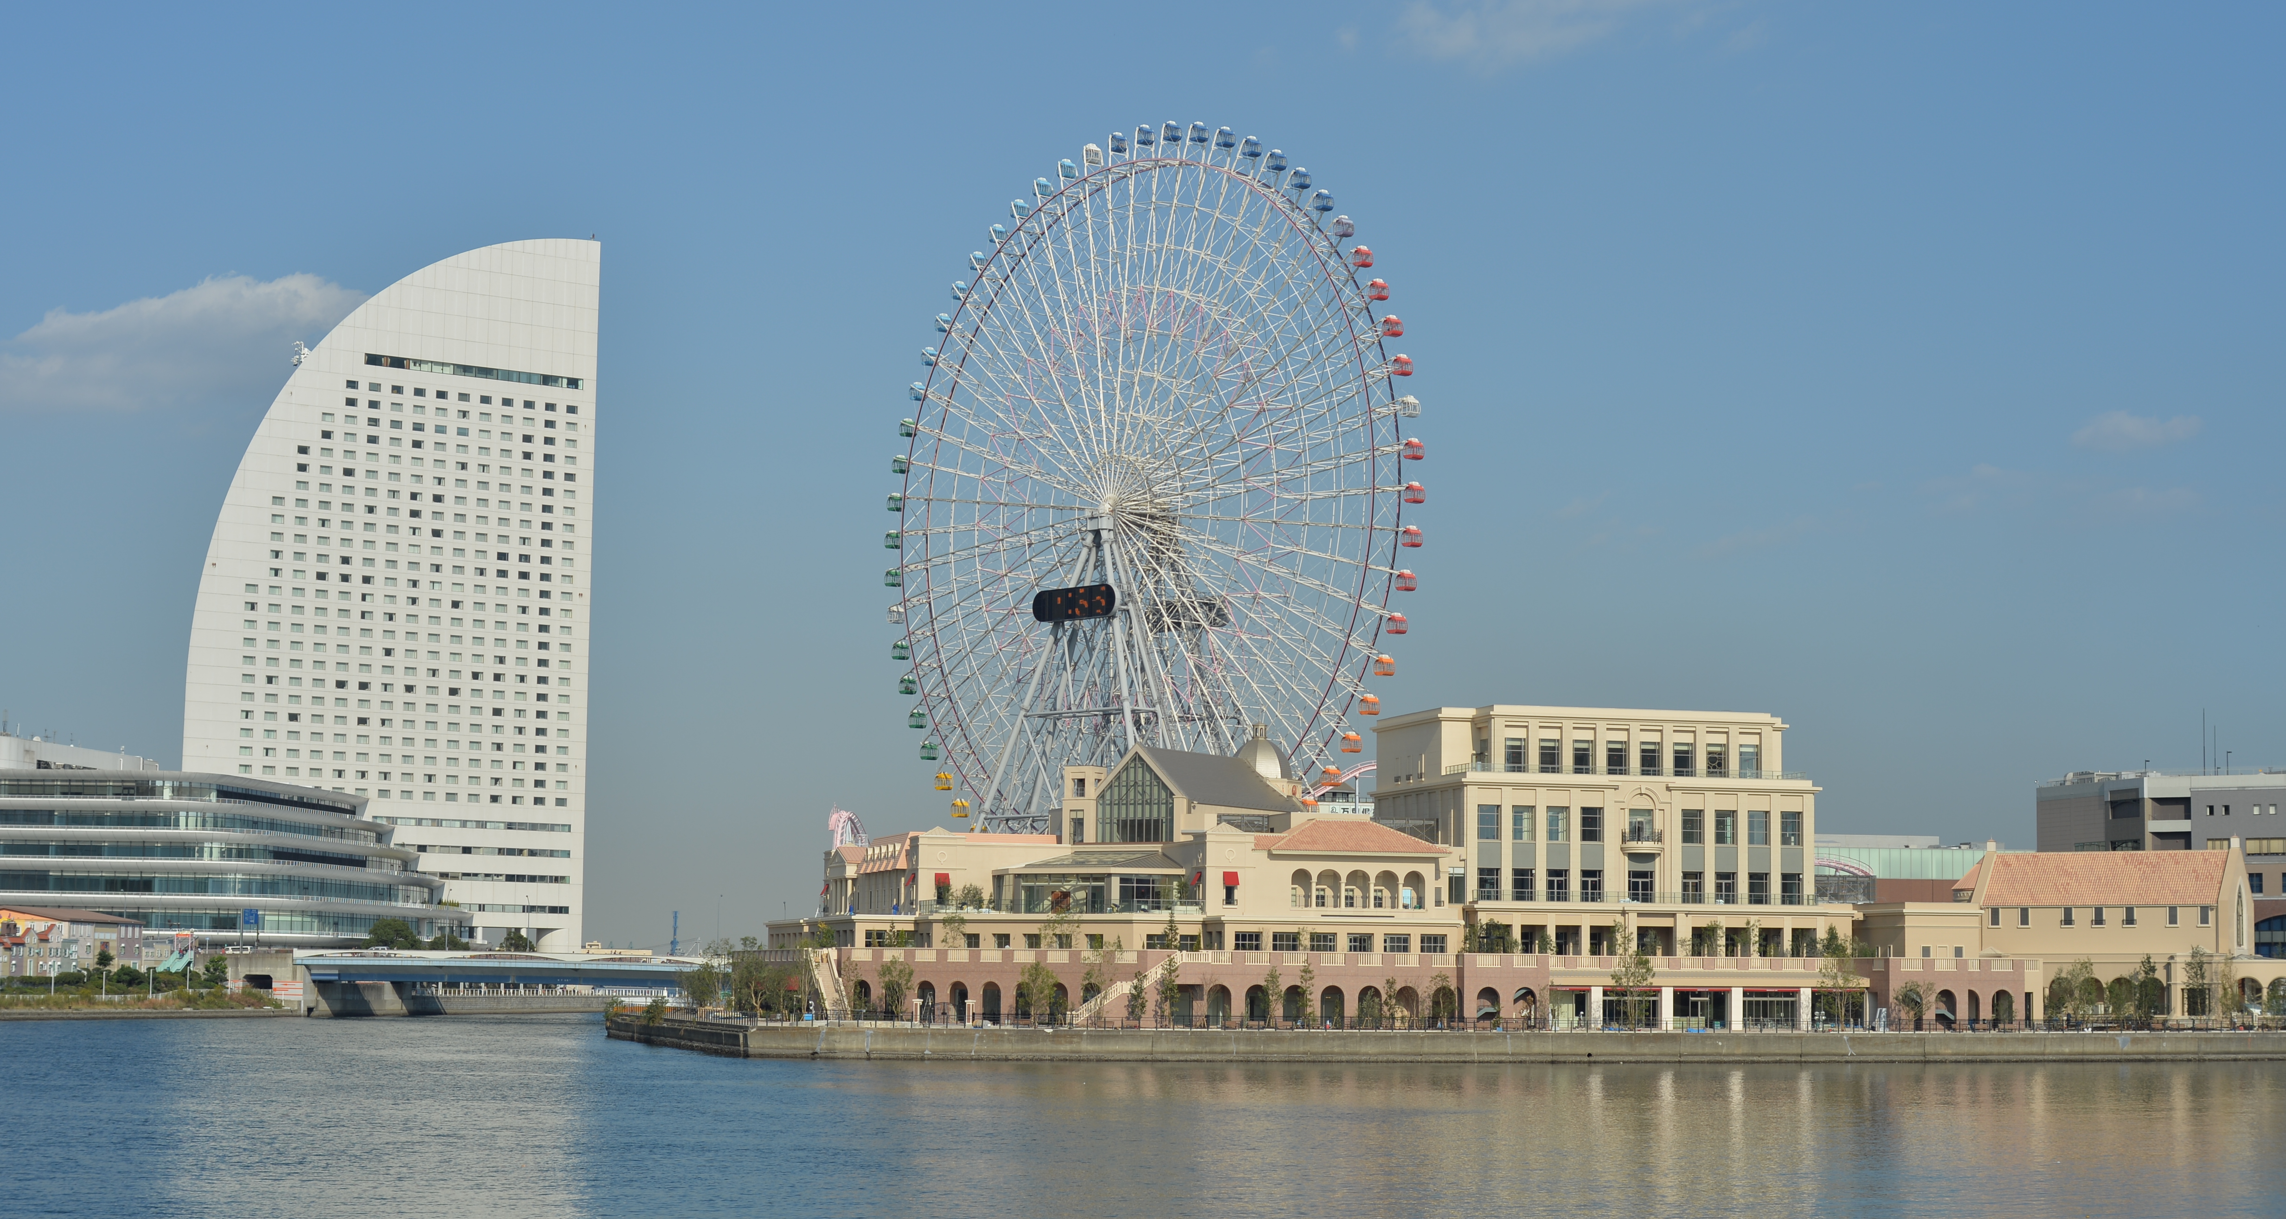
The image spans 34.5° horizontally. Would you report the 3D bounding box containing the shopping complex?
[{"bbox_3d":[31.372,24.318,337.946,128.077,28.102,56.000,2,-6,-14],"label":"shopping complex"}]

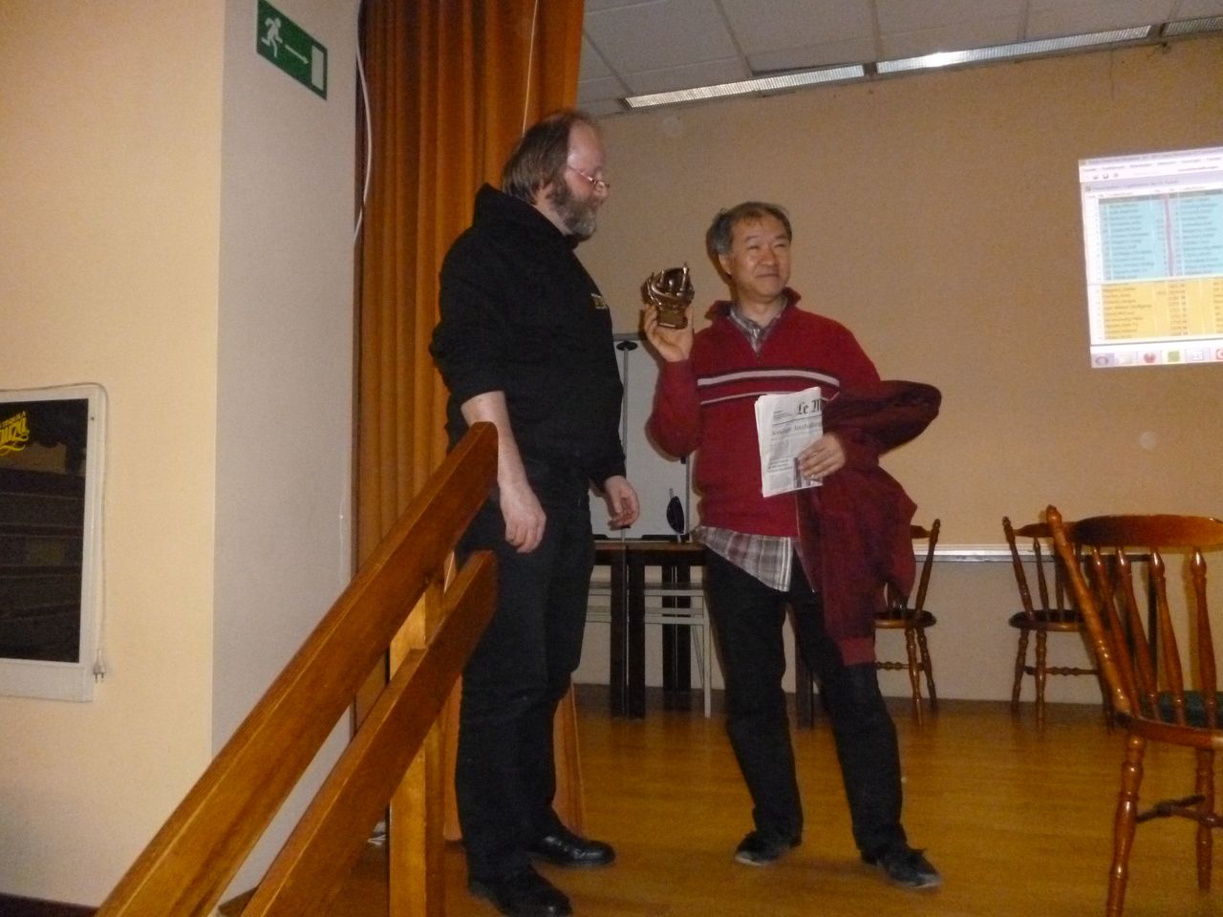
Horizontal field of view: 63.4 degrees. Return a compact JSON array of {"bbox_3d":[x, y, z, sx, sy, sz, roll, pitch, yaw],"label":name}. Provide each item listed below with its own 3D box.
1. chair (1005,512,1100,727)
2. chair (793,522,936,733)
[{"bbox_3d":[1.972,0.699,4.315,0.490,0.880,0.482,-2,-4,17],"label":"chair"},{"bbox_3d":[1.252,0.720,4.503,0.490,0.880,0.482,-2,-4,18],"label":"chair"}]

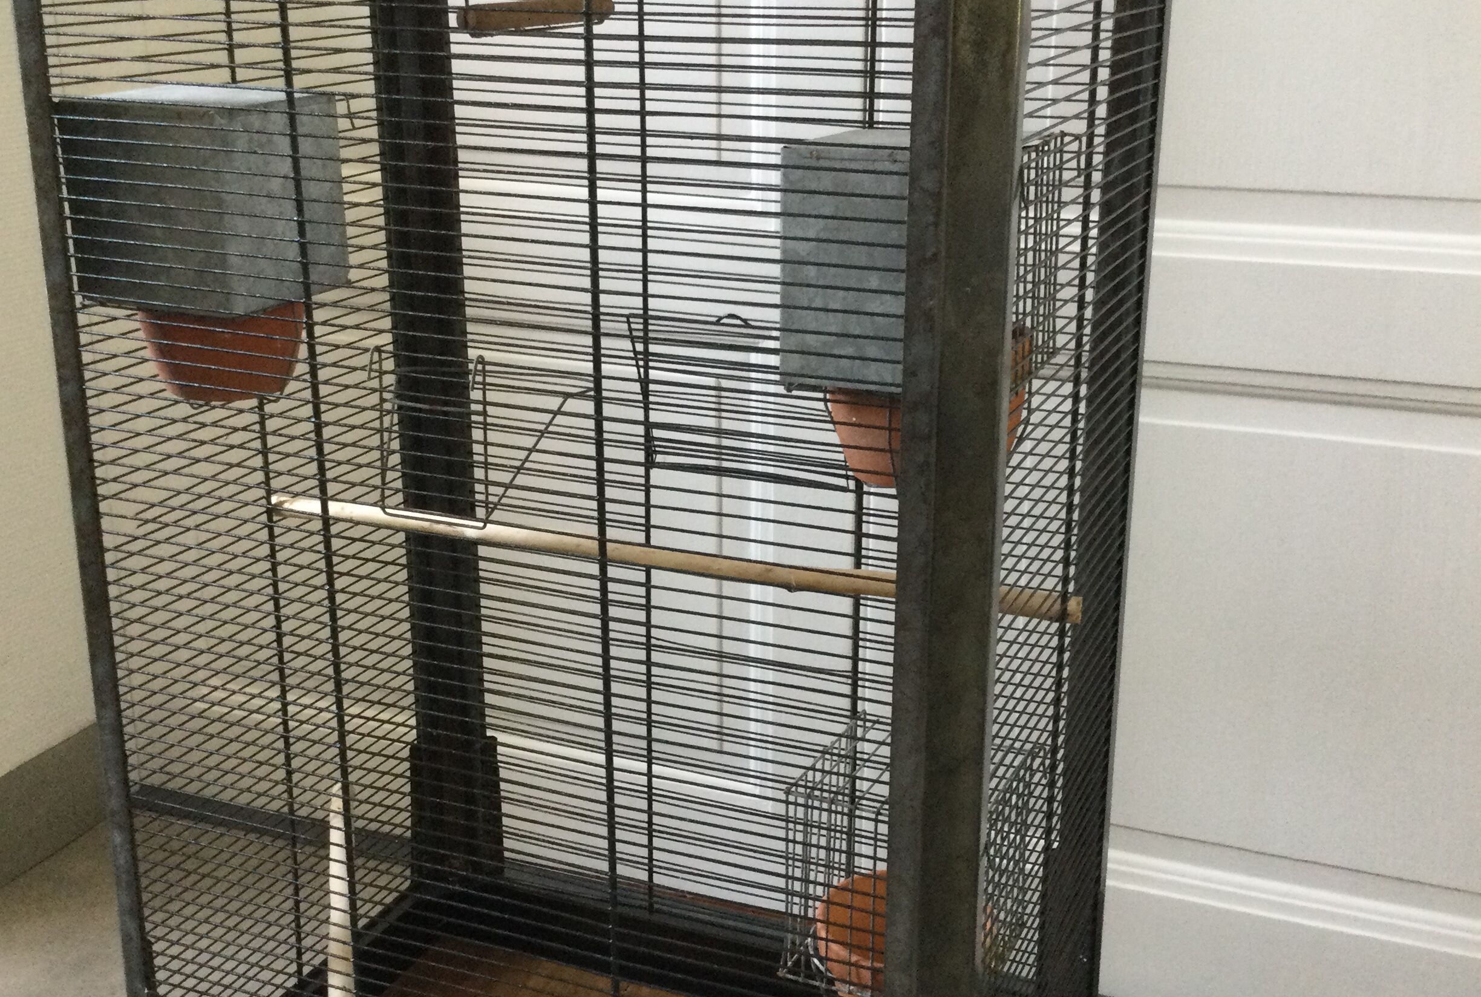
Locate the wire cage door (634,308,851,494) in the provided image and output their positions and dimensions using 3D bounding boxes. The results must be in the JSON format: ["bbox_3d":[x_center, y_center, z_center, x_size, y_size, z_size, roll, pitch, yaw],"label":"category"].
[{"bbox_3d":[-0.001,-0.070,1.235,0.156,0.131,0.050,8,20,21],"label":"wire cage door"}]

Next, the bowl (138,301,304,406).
[{"bbox_3d":[-0.314,-0.104,1.077,0.105,0.075,0.105,0,19,0],"label":"bowl"}]

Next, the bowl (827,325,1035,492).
[{"bbox_3d":[0.096,-0.051,0.908,0.106,0.075,0.106,0,19,0],"label":"bowl"}]

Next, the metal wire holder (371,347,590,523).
[{"bbox_3d":[-0.149,-0.040,0.947,0.121,0.092,0.081,8,20,21],"label":"metal wire holder"}]

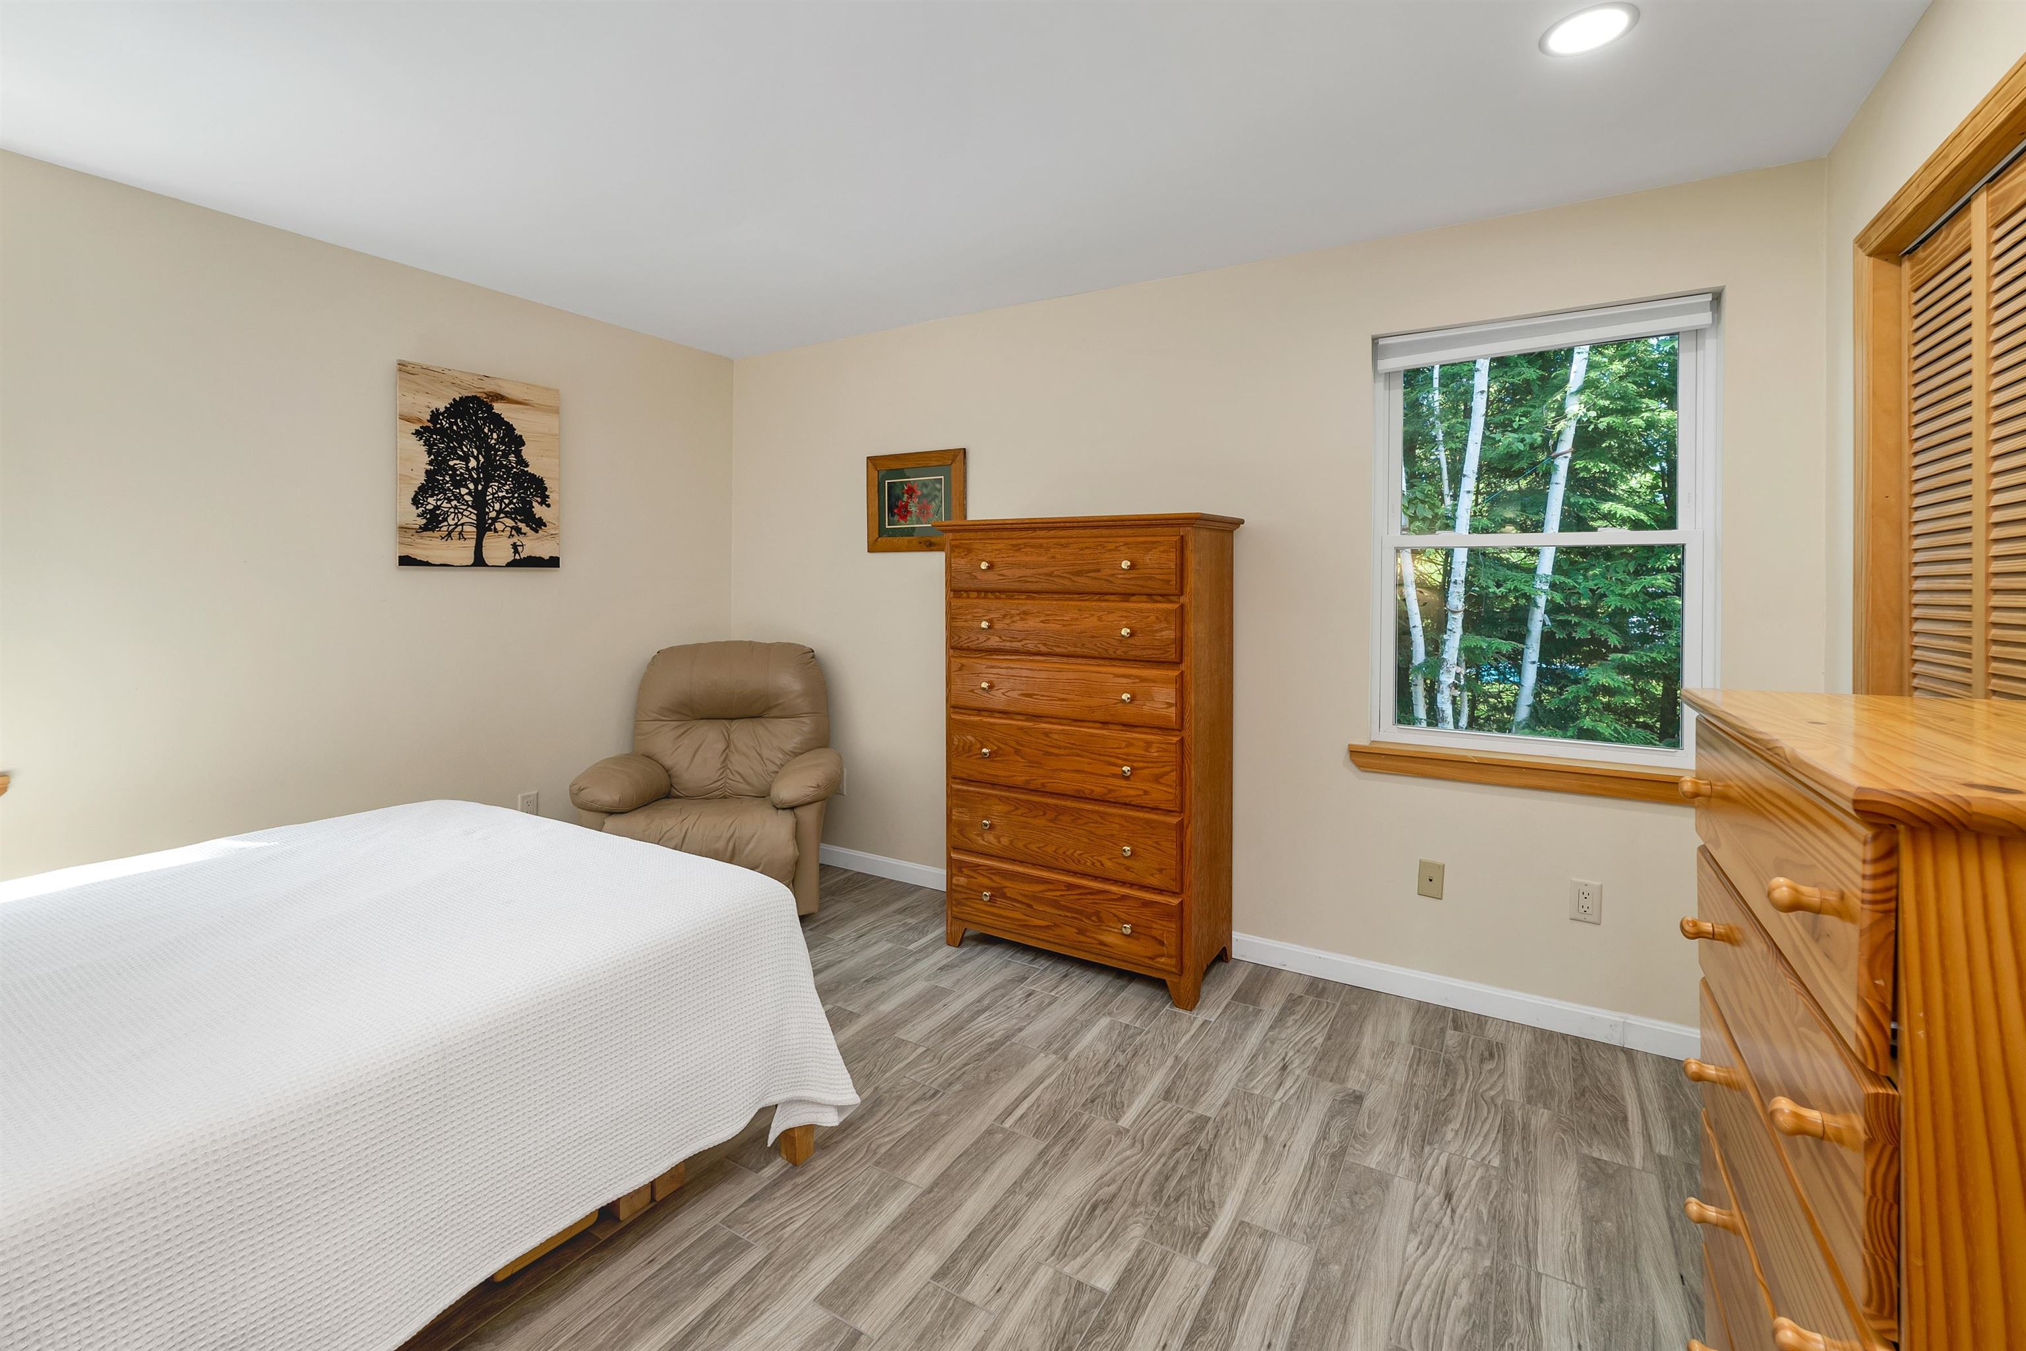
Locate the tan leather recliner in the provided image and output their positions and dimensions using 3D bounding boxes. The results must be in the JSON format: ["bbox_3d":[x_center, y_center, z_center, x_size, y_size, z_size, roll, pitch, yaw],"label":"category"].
[{"bbox_3d":[-1.262,0.416,3.453,0.970,1.060,0.880,-1,5,-12],"label":"tan leather recliner"}]

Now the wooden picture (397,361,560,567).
[{"bbox_3d":[-1.967,-0.753,2.928,0.025,0.712,0.555,3,5,30],"label":"wooden picture"}]

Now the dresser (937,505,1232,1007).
[{"bbox_3d":[0.250,0.244,2.767,0.963,1.520,0.446,3,5,30],"label":"dresser"}]

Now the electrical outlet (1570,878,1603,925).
[{"bbox_3d":[1.654,0.654,2.273,0.076,0.121,0.008,3,5,30],"label":"electrical outlet"}]

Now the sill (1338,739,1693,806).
[{"bbox_3d":[1.517,0.292,2.324,0.960,0.092,0.090,3,5,30],"label":"sill"}]

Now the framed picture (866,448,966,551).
[{"bbox_3d":[-0.416,-0.737,3.379,0.520,0.415,0.025,3,5,30],"label":"framed picture"}]

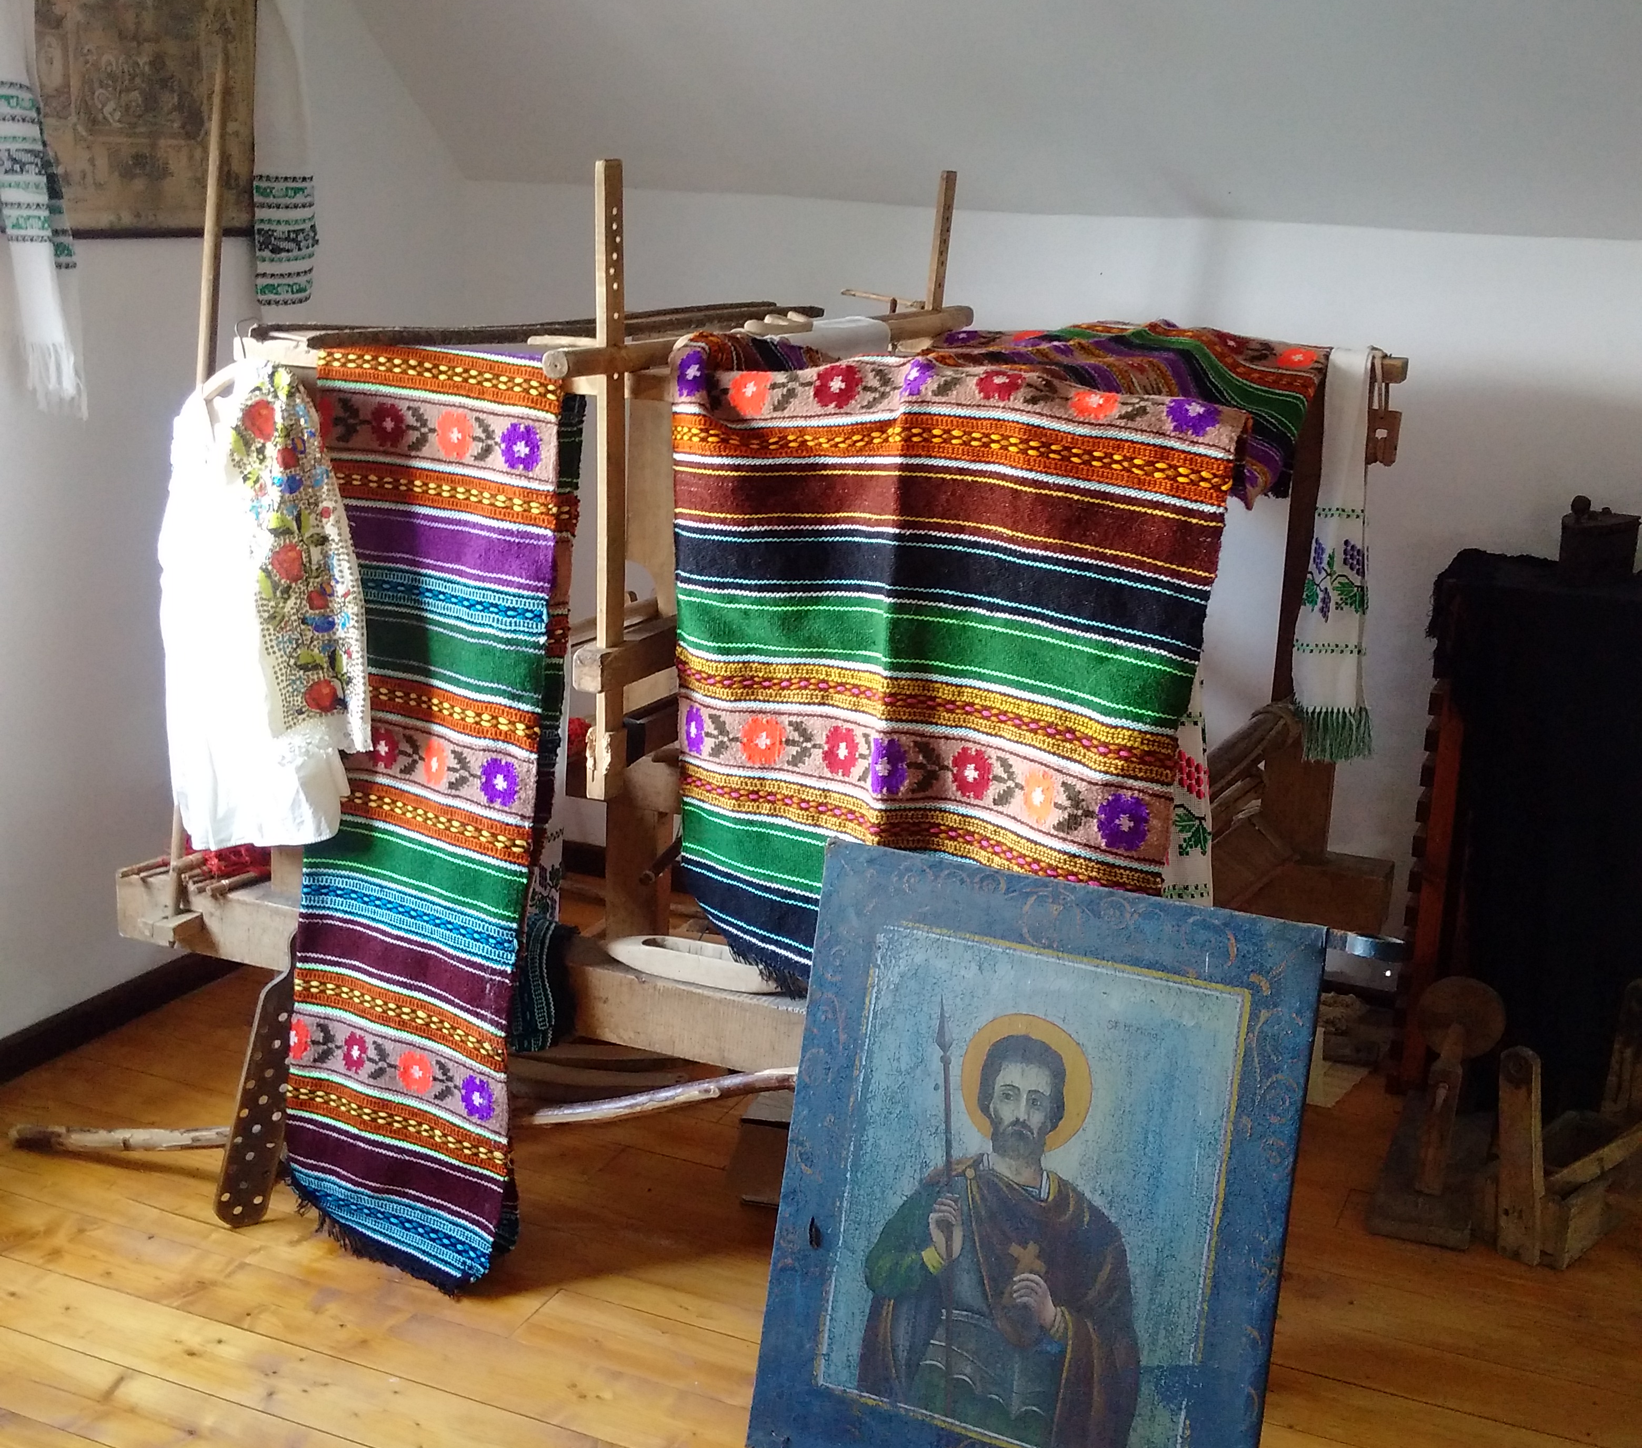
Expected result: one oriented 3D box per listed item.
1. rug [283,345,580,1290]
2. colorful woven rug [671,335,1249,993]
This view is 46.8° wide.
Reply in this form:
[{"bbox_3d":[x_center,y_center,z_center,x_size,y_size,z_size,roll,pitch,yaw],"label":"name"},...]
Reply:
[{"bbox_3d":[-0.572,0.130,2.706,0.419,1.275,0.195,11,16,31],"label":"rug"},{"bbox_3d":[0.155,-0.026,2.441,0.730,0.876,0.214,9,15,23],"label":"colorful woven rug"}]

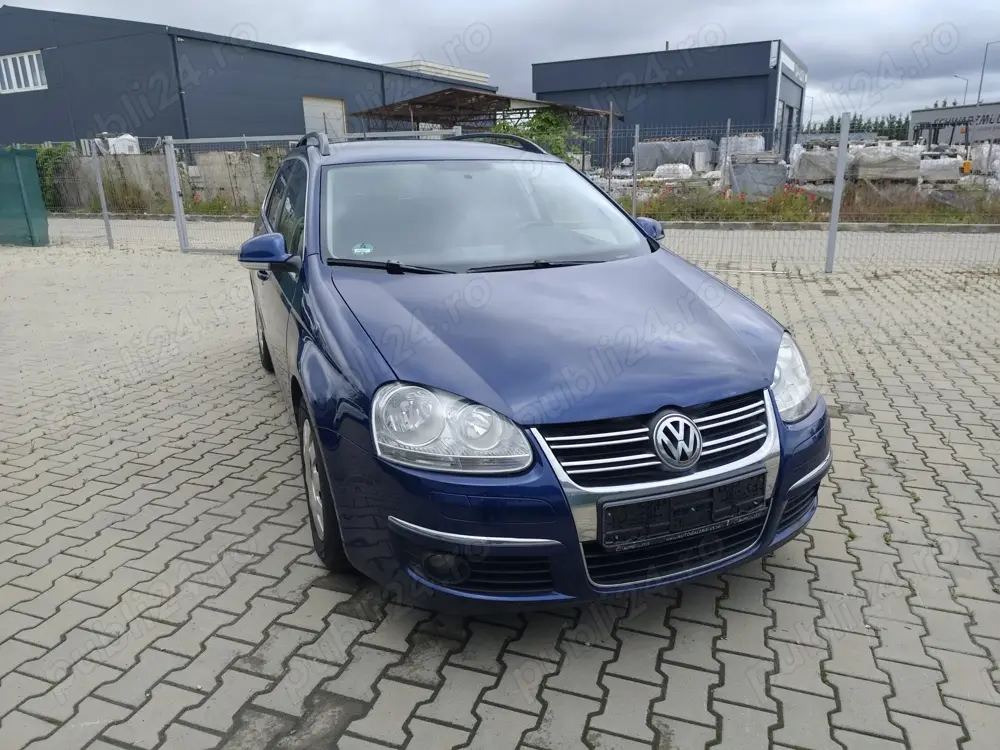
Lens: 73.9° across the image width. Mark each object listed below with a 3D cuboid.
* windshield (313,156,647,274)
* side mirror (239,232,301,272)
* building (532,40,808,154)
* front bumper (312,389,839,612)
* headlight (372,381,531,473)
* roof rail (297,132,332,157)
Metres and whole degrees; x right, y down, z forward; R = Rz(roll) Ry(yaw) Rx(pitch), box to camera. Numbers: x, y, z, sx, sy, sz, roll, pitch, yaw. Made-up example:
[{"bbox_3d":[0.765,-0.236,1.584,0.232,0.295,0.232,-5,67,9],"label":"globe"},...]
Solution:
[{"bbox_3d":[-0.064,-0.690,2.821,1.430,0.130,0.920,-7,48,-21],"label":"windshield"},{"bbox_3d":[-0.914,-0.483,2.643,0.235,0.150,0.150,-7,18,-21],"label":"side mirror"},{"bbox_3d":[9.778,-14.015,38.218,12.211,6.700,10.460,7,19,26],"label":"building"},{"bbox_3d":[0.393,0.296,1.988,1.760,0.530,0.600,-7,18,-21],"label":"front bumper"},{"bbox_3d":[-0.140,0.126,1.705,0.380,0.220,0.360,-7,18,-21],"label":"headlight"},{"bbox_3d":[-1.181,-1.320,3.893,0.070,0.110,2.050,-7,18,-21],"label":"roof rail"}]

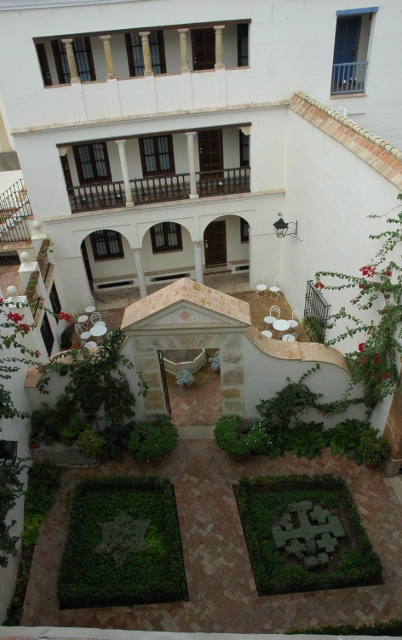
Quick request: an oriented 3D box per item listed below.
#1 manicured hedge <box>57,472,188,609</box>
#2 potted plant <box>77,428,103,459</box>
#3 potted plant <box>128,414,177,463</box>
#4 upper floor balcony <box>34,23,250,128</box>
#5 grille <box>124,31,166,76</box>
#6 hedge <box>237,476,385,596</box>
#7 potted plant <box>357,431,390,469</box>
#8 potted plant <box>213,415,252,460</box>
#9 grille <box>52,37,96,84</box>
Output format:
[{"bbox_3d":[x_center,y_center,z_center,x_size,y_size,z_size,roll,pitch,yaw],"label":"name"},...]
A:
[{"bbox_3d":[-1.755,4.975,11.070,2.600,0.480,2.830,-4,35,-1],"label":"manicured hedge"},{"bbox_3d":[-2.937,3.258,12.709,0.700,0.660,0.700,-2,35,2],"label":"potted plant"},{"bbox_3d":[-1.307,3.248,13.045,1.320,0.980,1.280,-2,35,2],"label":"potted plant"},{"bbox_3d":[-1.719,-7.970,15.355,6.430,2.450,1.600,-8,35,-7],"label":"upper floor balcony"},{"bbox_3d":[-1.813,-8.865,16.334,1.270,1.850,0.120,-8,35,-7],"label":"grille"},{"bbox_3d":[2.371,4.793,11.027,2.650,0.450,2.640,-4,35,-1],"label":"hedge"},{"bbox_3d":[4.559,3.435,12.686,0.800,1.050,0.800,-4,36,0],"label":"potted plant"},{"bbox_3d":[0.861,3.210,12.945,1.050,0.960,1.050,-2,35,2],"label":"potted plant"},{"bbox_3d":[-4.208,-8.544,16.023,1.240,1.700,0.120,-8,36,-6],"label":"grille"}]

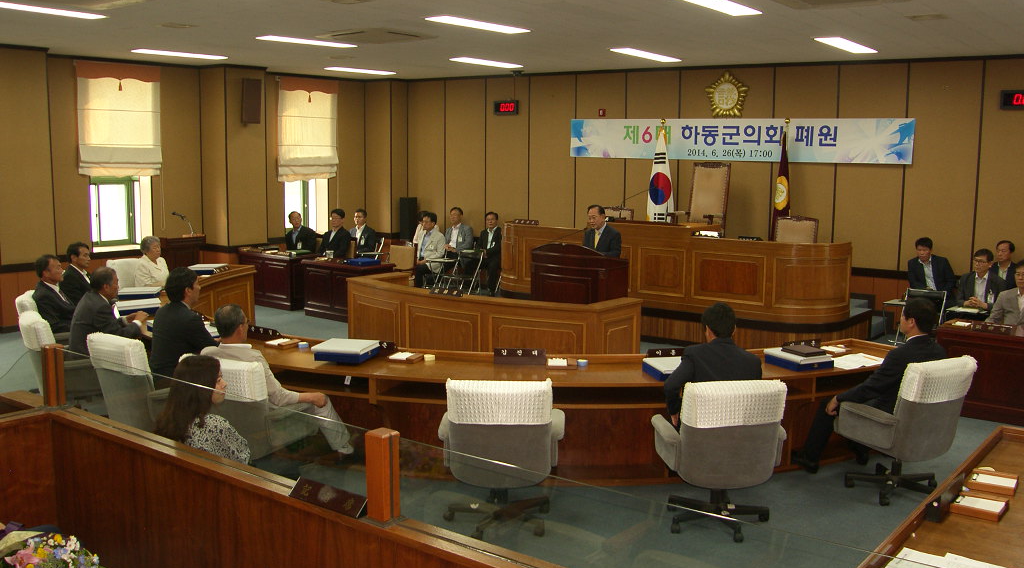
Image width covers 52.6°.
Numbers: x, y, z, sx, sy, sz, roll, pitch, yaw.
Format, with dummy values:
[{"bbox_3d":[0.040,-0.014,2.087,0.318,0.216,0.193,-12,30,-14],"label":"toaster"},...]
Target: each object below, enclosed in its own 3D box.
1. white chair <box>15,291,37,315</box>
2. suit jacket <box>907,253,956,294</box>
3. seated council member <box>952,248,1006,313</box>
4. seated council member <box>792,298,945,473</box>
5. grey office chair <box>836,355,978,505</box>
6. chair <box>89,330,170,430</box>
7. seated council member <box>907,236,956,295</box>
[{"bbox_3d":[-3.914,0.517,9.030,0.680,0.880,0.700,-2,8,-21],"label":"white chair"},{"bbox_3d":[4.639,-0.061,11.531,0.530,0.610,0.380,4,8,27],"label":"suit jacket"},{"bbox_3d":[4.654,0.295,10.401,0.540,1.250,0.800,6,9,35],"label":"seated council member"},{"bbox_3d":[2.456,0.697,6.881,0.560,1.240,0.880,-4,8,-32],"label":"seated council member"},{"bbox_3d":[2.454,0.883,6.580,0.740,0.880,0.700,-3,8,-32],"label":"grey office chair"},{"bbox_3d":[-2.425,0.758,7.020,0.740,0.880,0.700,5,8,31],"label":"chair"},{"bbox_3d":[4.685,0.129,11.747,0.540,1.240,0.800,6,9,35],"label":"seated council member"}]

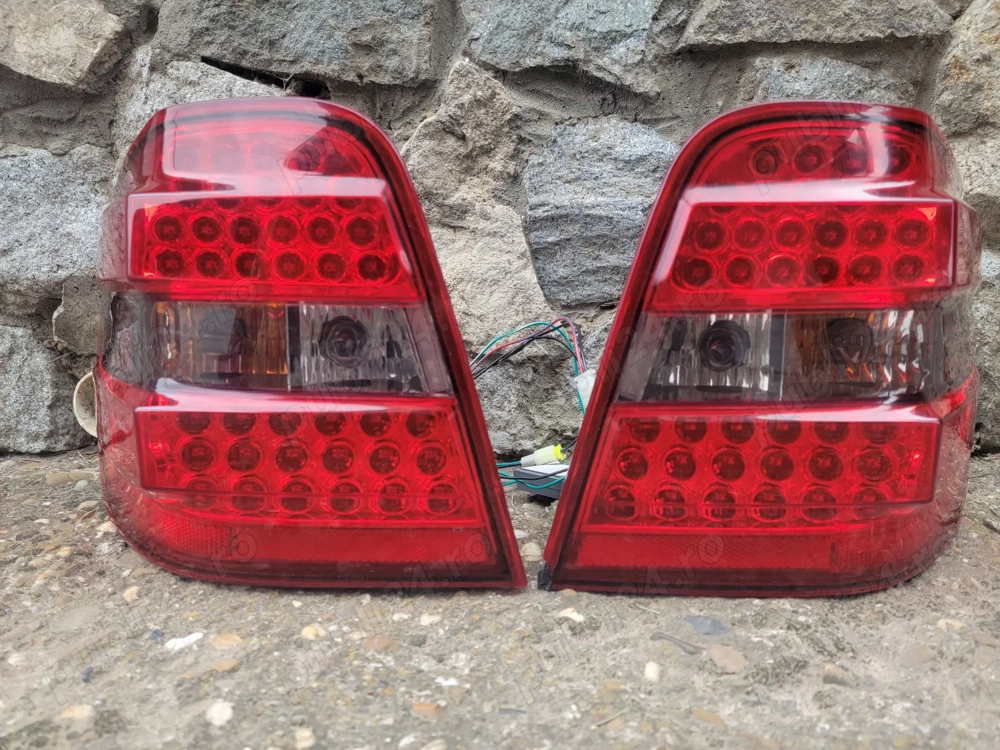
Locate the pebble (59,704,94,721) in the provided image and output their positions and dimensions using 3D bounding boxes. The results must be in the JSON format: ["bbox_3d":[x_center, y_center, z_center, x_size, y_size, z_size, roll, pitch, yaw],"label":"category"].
[{"bbox_3d":[-0.256,0.204,0.419,0.021,0.006,0.012,0,8,0],"label":"pebble"}]

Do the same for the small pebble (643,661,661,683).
[{"bbox_3d":[0.101,0.198,0.462,0.011,0.006,0.016,0,8,0],"label":"small pebble"}]

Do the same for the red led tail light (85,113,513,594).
[{"bbox_3d":[-0.163,-0.032,0.658,0.355,0.400,0.200,-1,9,-4],"label":"red led tail light"}]

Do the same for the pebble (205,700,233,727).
[{"bbox_3d":[-0.169,0.204,0.417,0.016,0.009,0.019,0,8,0],"label":"pebble"}]

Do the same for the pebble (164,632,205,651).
[{"bbox_3d":[-0.226,0.192,0.496,0.027,0.009,0.018,0,8,0],"label":"pebble"}]

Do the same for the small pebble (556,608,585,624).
[{"bbox_3d":[0.054,0.186,0.535,0.020,0.008,0.014,0,8,0],"label":"small pebble"}]

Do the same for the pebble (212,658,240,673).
[{"bbox_3d":[-0.185,0.197,0.469,0.018,0.006,0.011,0,8,0],"label":"pebble"}]

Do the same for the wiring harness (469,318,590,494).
[{"bbox_3d":[0.035,0.031,0.814,0.170,0.205,0.120,0,8,0],"label":"wiring harness"}]

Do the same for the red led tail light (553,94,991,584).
[{"bbox_3d":[0.197,-0.031,0.653,0.355,0.400,0.200,1,9,4],"label":"red led tail light"}]

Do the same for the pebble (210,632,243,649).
[{"bbox_3d":[-0.197,0.192,0.500,0.022,0.007,0.013,0,8,0],"label":"pebble"}]

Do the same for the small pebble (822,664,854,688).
[{"bbox_3d":[0.222,0.197,0.456,0.021,0.010,0.019,0,8,0],"label":"small pebble"}]

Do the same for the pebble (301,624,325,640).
[{"bbox_3d":[-0.138,0.190,0.511,0.016,0.007,0.014,0,8,0],"label":"pebble"}]

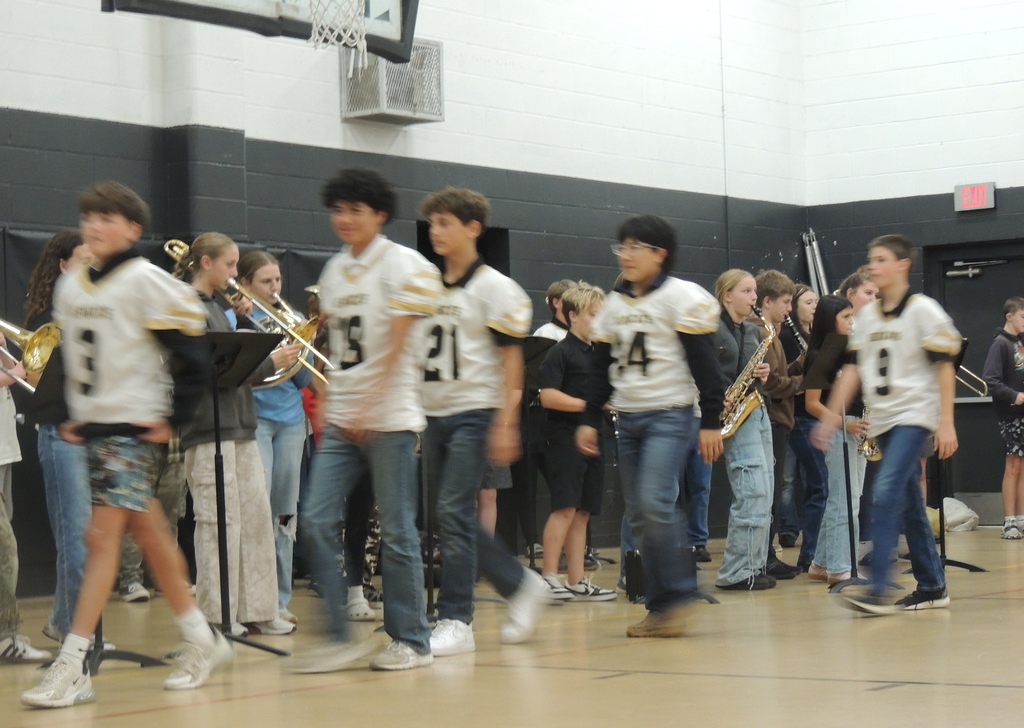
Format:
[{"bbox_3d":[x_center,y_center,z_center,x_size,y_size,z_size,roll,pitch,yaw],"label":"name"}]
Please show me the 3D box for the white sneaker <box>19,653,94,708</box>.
[{"bbox_3d":[-1.410,0.981,7.791,0.100,0.135,0.265,-3,-2,37],"label":"white sneaker"}]

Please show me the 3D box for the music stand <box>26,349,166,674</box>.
[{"bbox_3d":[-1.515,0.518,9.019,0.430,1.150,0.500,-3,-2,37],"label":"music stand"}]

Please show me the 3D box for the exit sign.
[{"bbox_3d":[3.586,-1.289,19.462,0.315,0.195,0.045,-3,-2,36],"label":"exit sign"}]

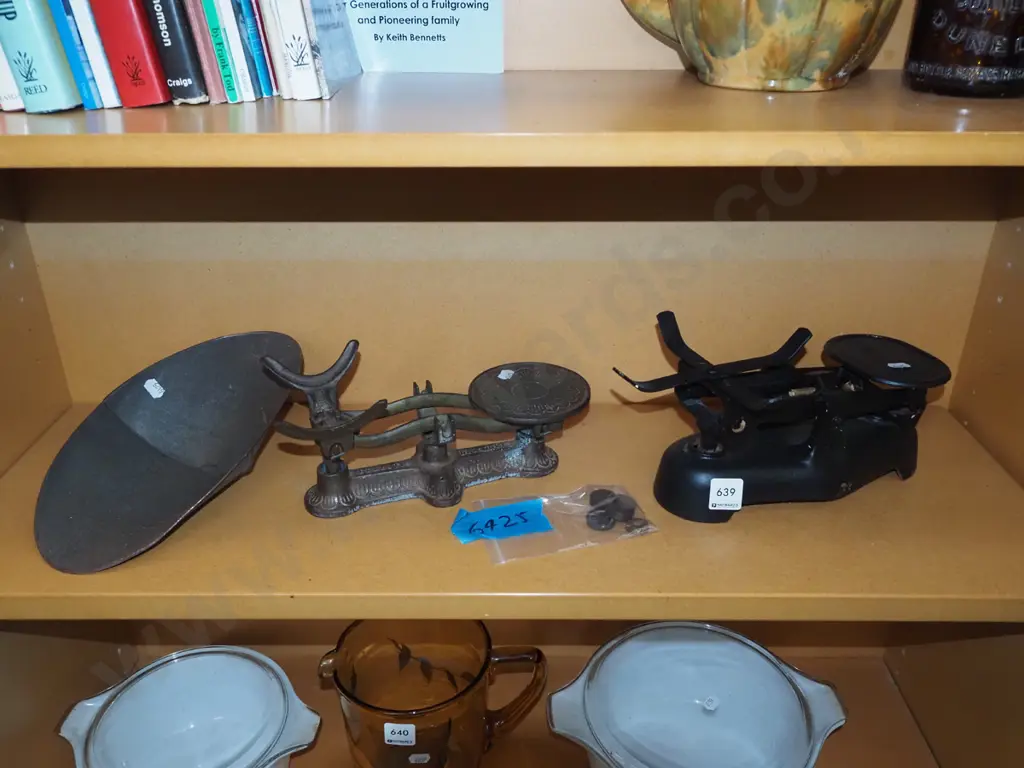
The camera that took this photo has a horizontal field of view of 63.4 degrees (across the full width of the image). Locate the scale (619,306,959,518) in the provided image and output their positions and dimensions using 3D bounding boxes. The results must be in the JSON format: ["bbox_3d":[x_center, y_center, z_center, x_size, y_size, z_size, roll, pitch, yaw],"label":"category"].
[{"bbox_3d":[0.224,0.021,0.691,0.318,0.133,0.176,-9,28,-18],"label":"scale"}]

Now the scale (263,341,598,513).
[{"bbox_3d":[-0.059,0.026,0.690,0.267,0.126,0.114,-9,28,-17],"label":"scale"}]

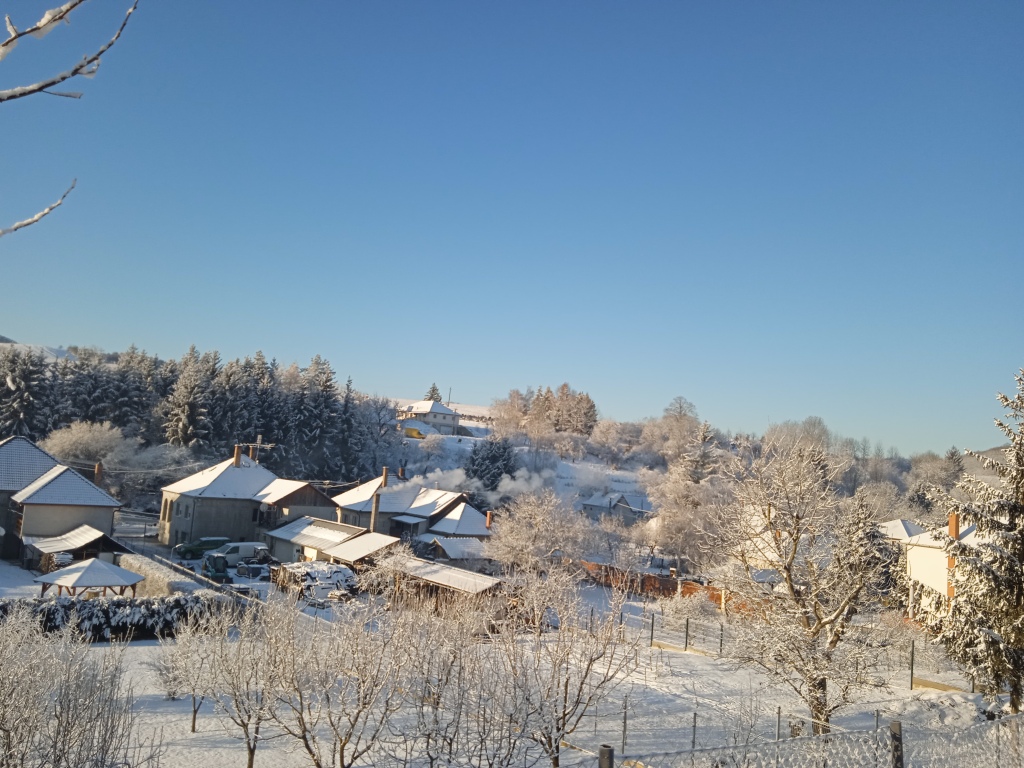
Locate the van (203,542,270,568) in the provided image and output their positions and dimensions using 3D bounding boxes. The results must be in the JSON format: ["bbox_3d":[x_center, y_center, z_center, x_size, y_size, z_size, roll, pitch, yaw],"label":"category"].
[{"bbox_3d":[-22.982,14.235,69.008,4.600,1.870,1.820,8,-6,-40],"label":"van"}]

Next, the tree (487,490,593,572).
[{"bbox_3d":[1.963,11.047,63.000,7.820,6.260,7.820,3,-4,0],"label":"tree"}]

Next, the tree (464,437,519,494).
[{"bbox_3d":[-2.941,11.643,117.000,7.670,8.580,7.670,3,-4,0],"label":"tree"}]

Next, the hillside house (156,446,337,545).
[{"bbox_3d":[-26.164,11.406,82.171,12.600,9.500,14.000,8,-7,-41],"label":"hillside house"}]

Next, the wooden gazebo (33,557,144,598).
[{"bbox_3d":[-23.437,11.303,45.858,5.500,3.300,4.900,6,-6,-27],"label":"wooden gazebo"}]

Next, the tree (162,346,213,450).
[{"bbox_3d":[-48.971,2.188,125.000,6.790,15.690,6.790,6,-5,-21],"label":"tree"}]

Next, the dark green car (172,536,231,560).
[{"bbox_3d":[-26.847,14.295,72.000,4.600,1.680,1.850,4,-4,-15],"label":"dark green car"}]

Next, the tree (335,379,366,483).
[{"bbox_3d":[-24.881,7.020,128.000,4.800,16.050,4.800,3,-4,0],"label":"tree"}]

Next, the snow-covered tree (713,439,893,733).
[{"bbox_3d":[7.579,5.047,22.500,4.740,7.830,4.740,3,-4,0],"label":"snow-covered tree"}]

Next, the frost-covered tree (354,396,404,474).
[{"bbox_3d":[-20.786,8.069,130.000,7.920,12.610,7.920,3,-4,0],"label":"frost-covered tree"}]

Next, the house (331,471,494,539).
[{"bbox_3d":[-11.382,13.389,93.000,13.800,7.000,11.500,5,-4,-23],"label":"house"}]

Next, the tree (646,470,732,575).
[{"bbox_3d":[17.572,13.612,82.000,8.640,10.490,8.640,3,-5,13],"label":"tree"}]

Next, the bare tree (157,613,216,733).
[{"bbox_3d":[-10.161,8.969,26.000,1.830,3.690,1.830,3,-4,0],"label":"bare tree"}]

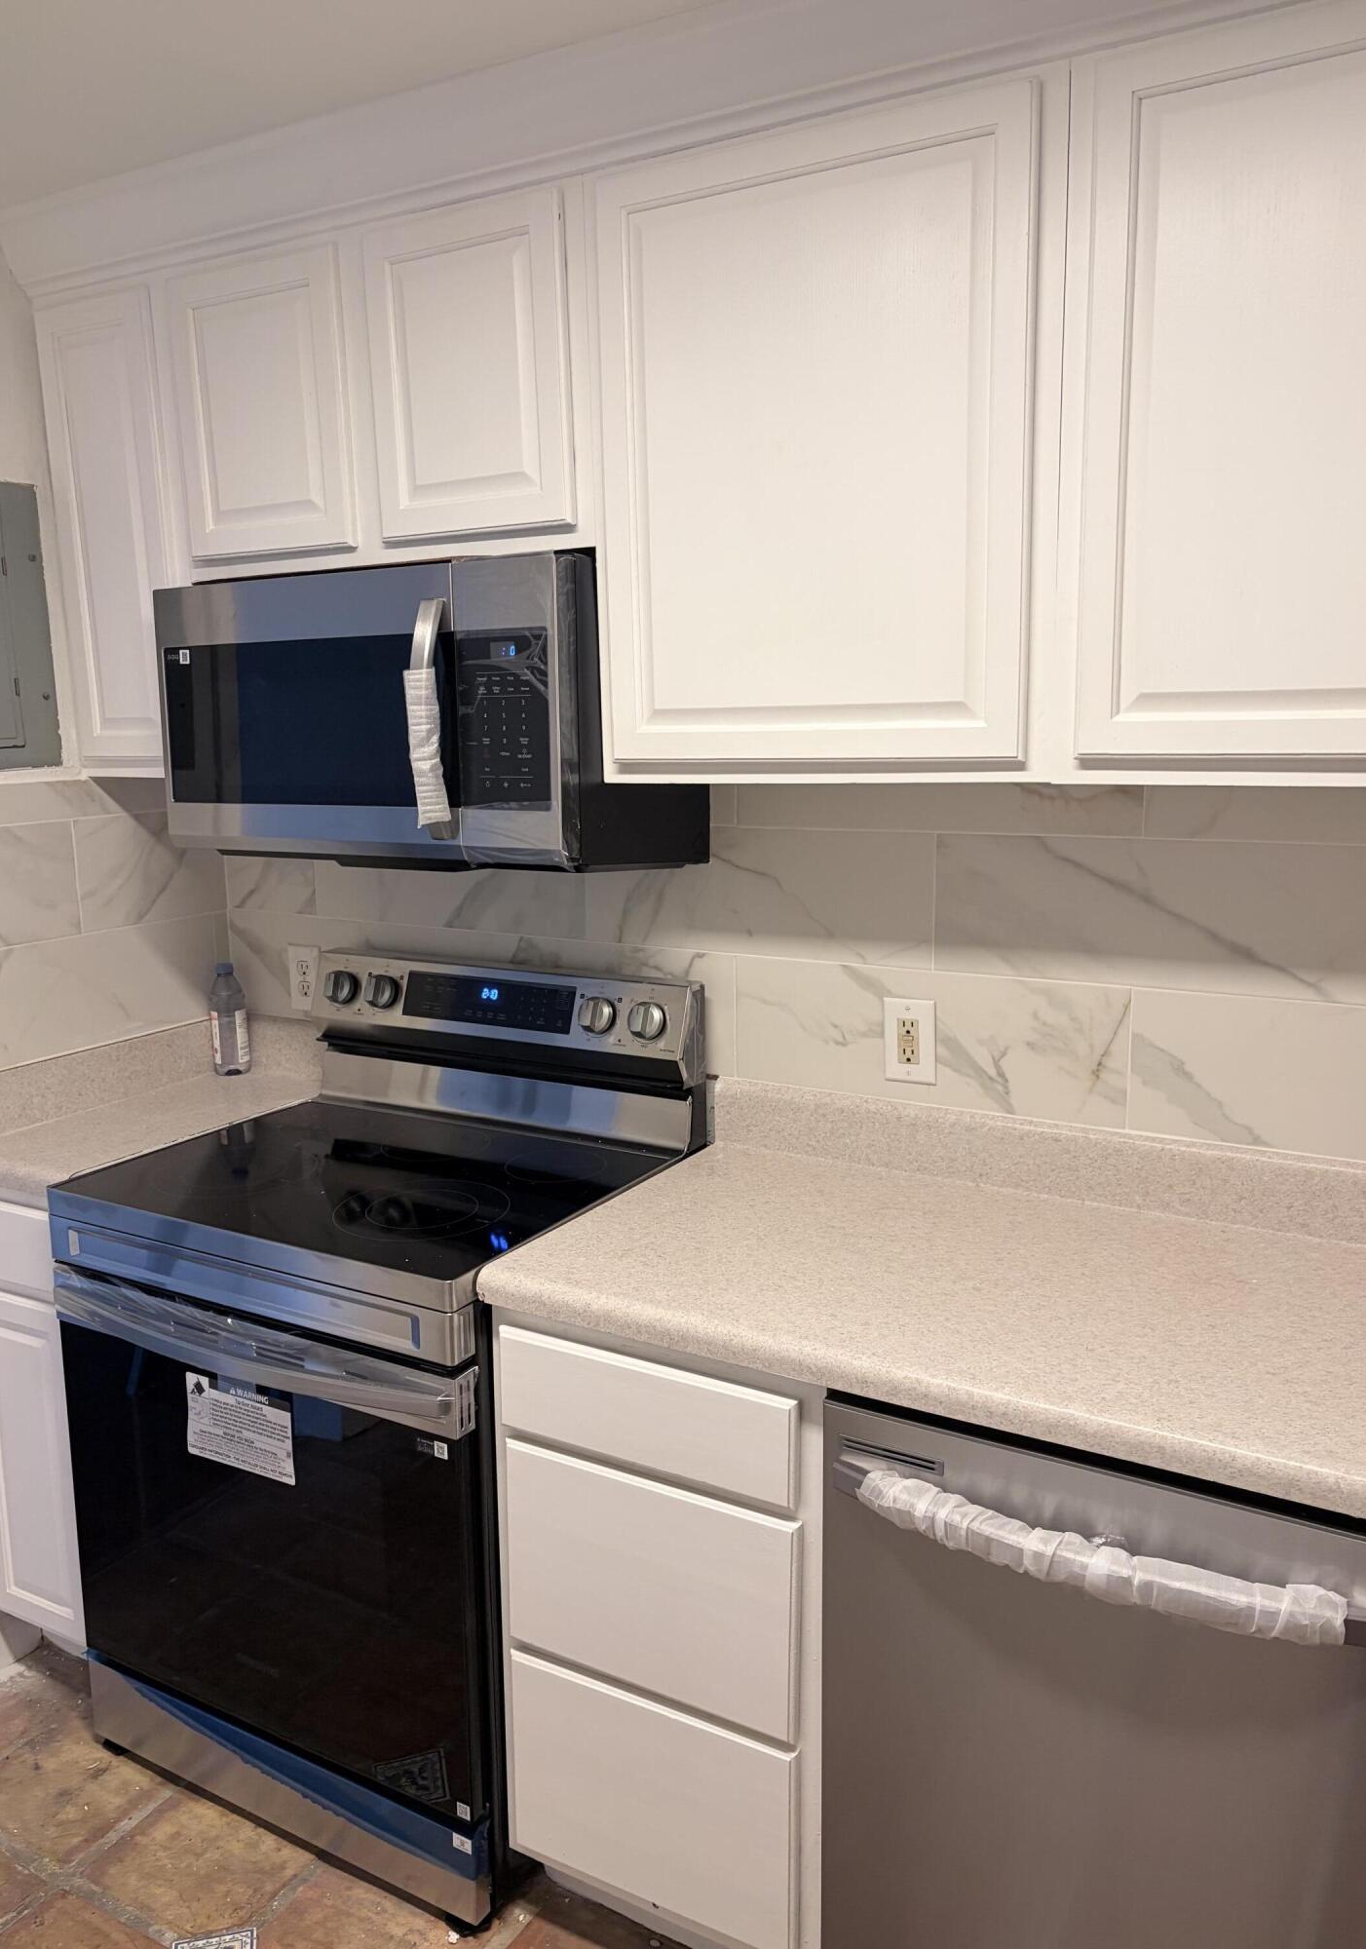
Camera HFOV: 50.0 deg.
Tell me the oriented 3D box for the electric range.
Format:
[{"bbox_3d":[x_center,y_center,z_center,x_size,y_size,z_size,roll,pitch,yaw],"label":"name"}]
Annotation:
[{"bbox_3d":[-0.449,0.627,2.278,0.759,1.220,0.686,5,12,30],"label":"electric range"}]

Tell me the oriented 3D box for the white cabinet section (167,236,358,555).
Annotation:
[{"bbox_3d":[-0.542,-0.853,2.281,0.346,0.412,0.323,5,12,30],"label":"white cabinet section"}]

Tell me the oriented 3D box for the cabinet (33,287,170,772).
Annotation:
[{"bbox_3d":[-0.830,-0.728,2.473,0.304,0.761,0.338,5,12,30],"label":"cabinet"}]

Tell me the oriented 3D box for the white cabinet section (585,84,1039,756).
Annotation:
[{"bbox_3d":[0.220,-0.636,1.870,0.559,0.721,0.323,5,12,30],"label":"white cabinet section"}]

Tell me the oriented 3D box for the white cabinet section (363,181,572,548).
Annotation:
[{"bbox_3d":[-0.210,-0.825,2.089,0.339,0.412,0.323,5,12,30],"label":"white cabinet section"}]

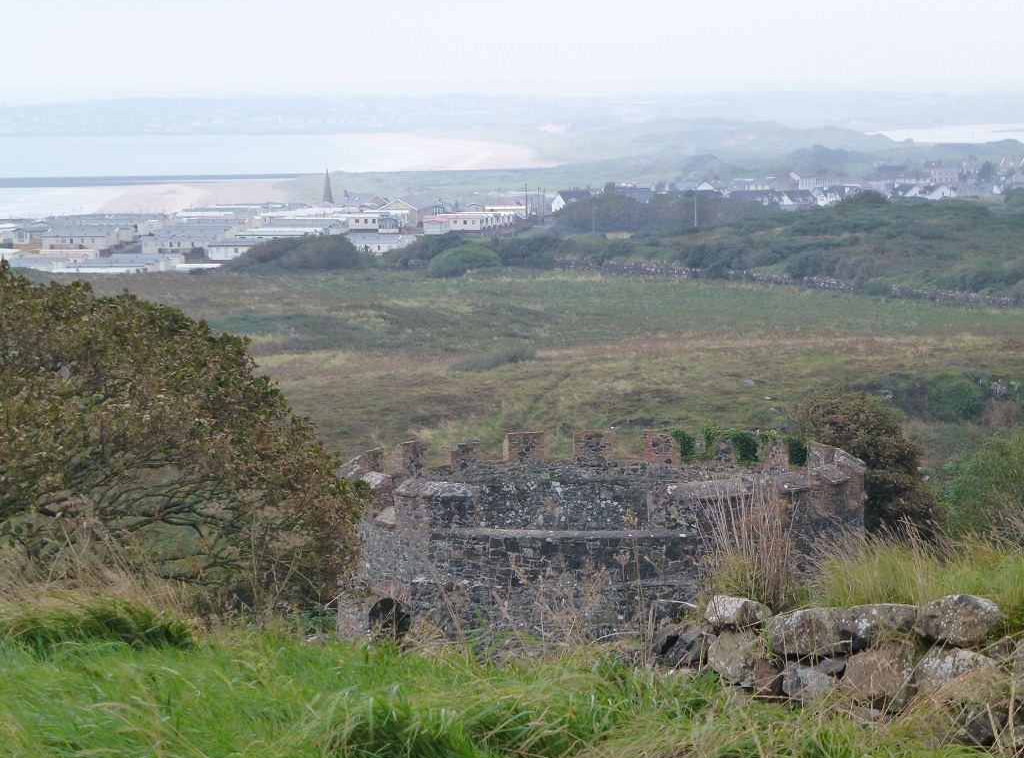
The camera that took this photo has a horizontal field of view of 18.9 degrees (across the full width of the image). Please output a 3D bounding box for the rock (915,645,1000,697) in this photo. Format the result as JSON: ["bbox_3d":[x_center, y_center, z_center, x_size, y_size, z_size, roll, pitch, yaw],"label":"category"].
[{"bbox_3d":[1.984,1.302,13.700,0.383,0.236,0.287,0,5,0],"label":"rock"}]

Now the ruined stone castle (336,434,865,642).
[{"bbox_3d":[1.768,3.287,60.270,10.239,3.500,10.239,0,5,0],"label":"ruined stone castle"}]

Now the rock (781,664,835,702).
[{"bbox_3d":[1.191,1.215,12.319,0.216,0.148,0.172,0,5,0],"label":"rock"}]

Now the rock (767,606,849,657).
[{"bbox_3d":[1.350,1.162,14.100,0.367,0.222,0.293,0,5,0],"label":"rock"}]

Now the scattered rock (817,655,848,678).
[{"bbox_3d":[1.296,1.163,12.444,0.129,0.087,0.110,0,5,0],"label":"scattered rock"}]

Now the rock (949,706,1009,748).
[{"bbox_3d":[1.801,1.342,11.878,0.232,0.158,0.196,0,5,0],"label":"rock"}]

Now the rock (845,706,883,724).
[{"bbox_3d":[1.586,1.505,13.800,0.170,0.078,0.136,0,5,0],"label":"rock"}]

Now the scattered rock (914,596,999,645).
[{"bbox_3d":[1.998,1.088,13.800,0.386,0.226,0.289,0,5,0],"label":"scattered rock"}]

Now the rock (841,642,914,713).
[{"bbox_3d":[1.451,1.179,12.149,0.292,0.261,0.246,0,5,0],"label":"rock"}]

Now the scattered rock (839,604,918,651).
[{"bbox_3d":[1.477,1.001,12.396,0.322,0.188,0.240,0,5,0],"label":"scattered rock"}]

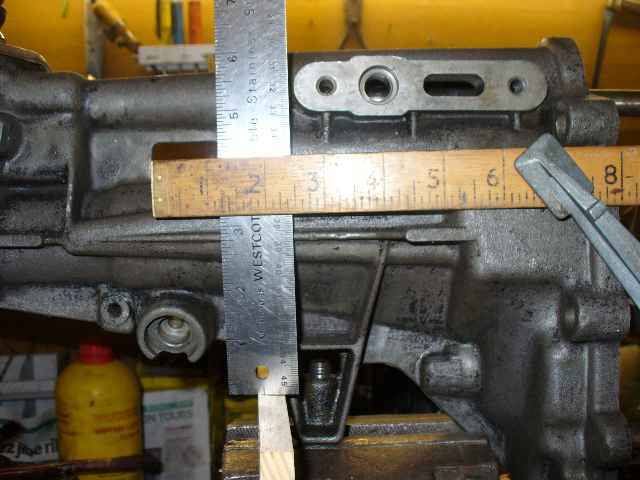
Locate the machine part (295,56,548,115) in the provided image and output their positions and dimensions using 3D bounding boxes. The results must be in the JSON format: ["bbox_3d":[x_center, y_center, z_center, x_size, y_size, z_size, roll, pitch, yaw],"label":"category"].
[{"bbox_3d":[0.045,-0.070,0.311,0.114,0.026,0.014,0,1,0],"label":"machine part"}]

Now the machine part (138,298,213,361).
[{"bbox_3d":[-0.066,0.042,0.316,0.032,0.028,0.023,0,1,0],"label":"machine part"}]

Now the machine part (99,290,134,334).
[{"bbox_3d":[-0.094,0.033,0.317,0.017,0.019,0.013,0,1,0],"label":"machine part"}]

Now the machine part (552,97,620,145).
[{"bbox_3d":[0.121,-0.054,0.314,0.024,0.022,0.022,0,1,0],"label":"machine part"}]

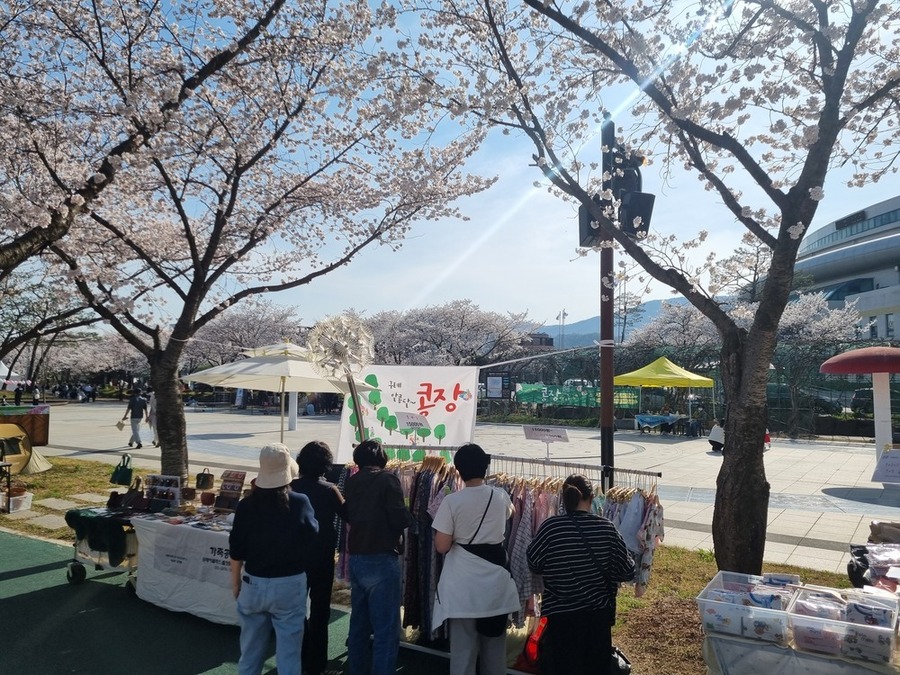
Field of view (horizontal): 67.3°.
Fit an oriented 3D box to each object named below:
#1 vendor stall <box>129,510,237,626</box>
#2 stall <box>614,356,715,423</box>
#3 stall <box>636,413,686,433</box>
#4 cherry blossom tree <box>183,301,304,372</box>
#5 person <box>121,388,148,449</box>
[{"bbox_3d":[-1.851,1.950,5.787,1.750,0.760,0.730,-2,-4,31],"label":"vendor stall"},{"bbox_3d":[8.000,2.148,25.450,3.000,2.900,3.000,-3,-5,37],"label":"stall"},{"bbox_3d":[7.730,3.160,24.530,1.800,0.760,0.700,-3,-5,37],"label":"stall"},{"bbox_3d":[-14.640,1.210,48.000,8.300,7.300,7.600,0,-4,0],"label":"cherry blossom tree"},{"bbox_3d":[-9.151,2.365,19.700,0.650,1.720,0.500,2,-4,-29],"label":"person"}]

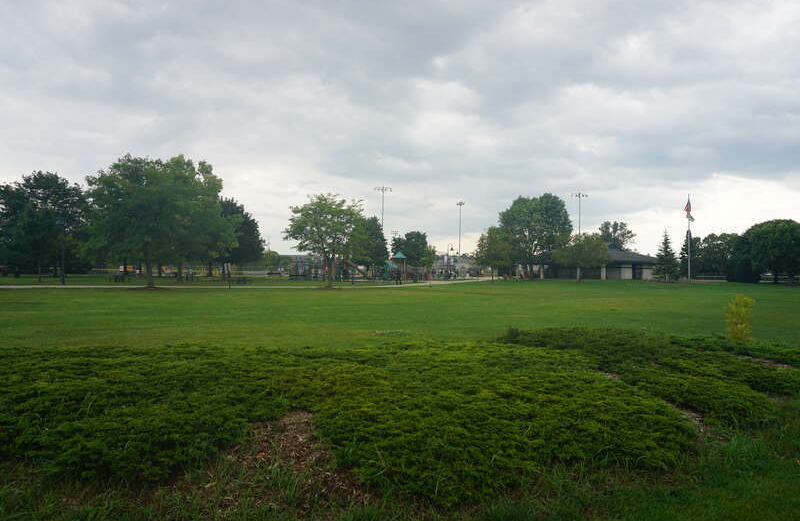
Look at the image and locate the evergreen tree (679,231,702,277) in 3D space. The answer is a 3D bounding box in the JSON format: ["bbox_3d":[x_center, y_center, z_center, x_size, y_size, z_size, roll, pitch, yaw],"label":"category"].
[{"bbox_3d":[51.710,-0.980,95.000,4.370,8.730,4.300,0,-1,0],"label":"evergreen tree"}]

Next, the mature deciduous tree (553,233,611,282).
[{"bbox_3d":[23.150,-0.360,68.000,7.170,6.160,7.170,0,-1,0],"label":"mature deciduous tree"}]

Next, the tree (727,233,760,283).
[{"bbox_3d":[52.260,-0.300,81.000,5.320,7.290,5.300,0,-1,0],"label":"tree"}]

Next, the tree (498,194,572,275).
[{"bbox_3d":[20.580,-3.610,81.000,10.900,12.840,10.900,0,-1,0],"label":"tree"}]

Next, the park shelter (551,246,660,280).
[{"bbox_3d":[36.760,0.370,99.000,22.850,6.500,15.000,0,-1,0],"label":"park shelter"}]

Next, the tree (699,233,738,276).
[{"bbox_3d":[65.710,-0.830,110.000,8.250,9.900,8.000,0,-1,0],"label":"tree"}]

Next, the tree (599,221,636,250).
[{"bbox_3d":[42.110,-2.220,103.000,6.930,10.620,6.930,0,-1,0],"label":"tree"}]

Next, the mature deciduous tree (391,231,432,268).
[{"bbox_3d":[2.120,-1.100,94.000,7.010,8.020,7.010,0,-1,0],"label":"mature deciduous tree"}]

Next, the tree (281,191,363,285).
[{"bbox_3d":[-6.860,-1.780,47.500,6.830,8.370,6.830,0,-1,0],"label":"tree"}]

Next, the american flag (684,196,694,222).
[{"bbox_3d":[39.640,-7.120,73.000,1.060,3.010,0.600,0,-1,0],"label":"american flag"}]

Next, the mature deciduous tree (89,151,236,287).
[{"bbox_3d":[-21.160,-3.440,47.000,12.570,11.640,12.570,0,-1,0],"label":"mature deciduous tree"}]

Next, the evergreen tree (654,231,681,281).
[{"bbox_3d":[33.110,-0.480,66.000,3.120,6.350,3.120,0,-1,0],"label":"evergreen tree"}]

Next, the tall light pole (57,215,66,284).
[{"bbox_3d":[-41.300,-1.130,65.000,1.000,8.350,0.600,0,-1,0],"label":"tall light pole"}]

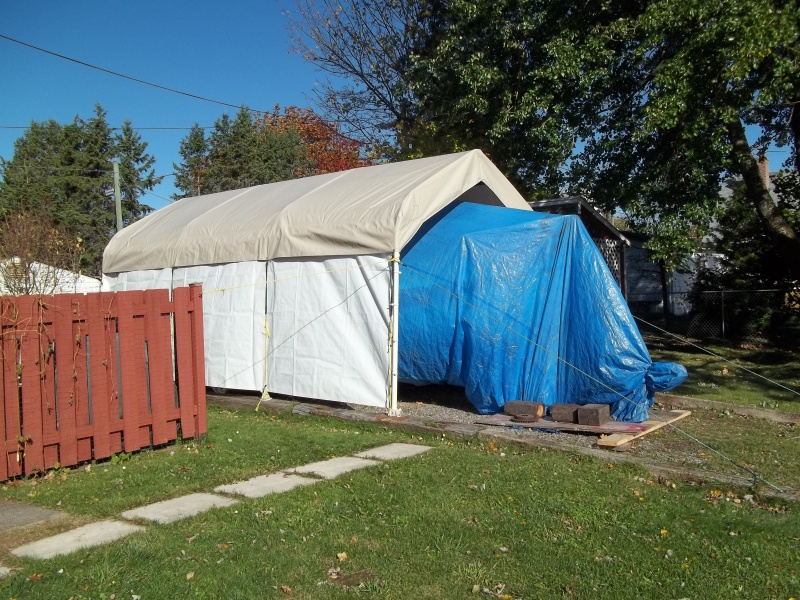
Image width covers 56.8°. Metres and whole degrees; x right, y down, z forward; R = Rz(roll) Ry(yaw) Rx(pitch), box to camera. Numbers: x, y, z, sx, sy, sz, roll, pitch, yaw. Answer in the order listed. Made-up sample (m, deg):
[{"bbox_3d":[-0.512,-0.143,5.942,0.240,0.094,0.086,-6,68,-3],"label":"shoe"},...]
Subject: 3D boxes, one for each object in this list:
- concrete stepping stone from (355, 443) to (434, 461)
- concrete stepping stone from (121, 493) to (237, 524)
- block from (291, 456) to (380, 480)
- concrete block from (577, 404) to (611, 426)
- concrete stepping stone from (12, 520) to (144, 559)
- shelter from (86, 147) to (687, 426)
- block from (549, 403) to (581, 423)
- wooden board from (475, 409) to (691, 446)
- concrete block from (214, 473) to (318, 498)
[{"bbox_3d":[-0.069,1.330,6.375,0.400,0.050,0.600,-1,0,36],"label":"concrete stepping stone"},{"bbox_3d":[-1.373,1.336,4.666,0.400,0.050,0.600,-1,0,33],"label":"concrete stepping stone"},{"bbox_3d":[-0.515,1.332,5.790,0.410,0.050,0.600,-1,0,34],"label":"block"},{"bbox_3d":[1.807,1.069,6.896,0.200,0.150,0.280,-1,0,32],"label":"concrete block"},{"bbox_3d":[-1.751,1.338,4.058,0.380,0.050,0.600,-1,0,32],"label":"concrete stepping stone"},{"bbox_3d":[-0.553,-0.286,10.014,8.400,2.950,3.050,-1,0,41],"label":"shelter"},{"bbox_3d":[1.584,1.077,7.024,0.210,0.150,0.260,-1,0,28],"label":"block"},{"bbox_3d":[1.732,1.161,7.094,1.508,0.090,1.828,-1,0,36],"label":"wooden board"},{"bbox_3d":[-0.935,1.334,5.232,0.400,0.050,0.600,-1,0,37],"label":"concrete block"}]

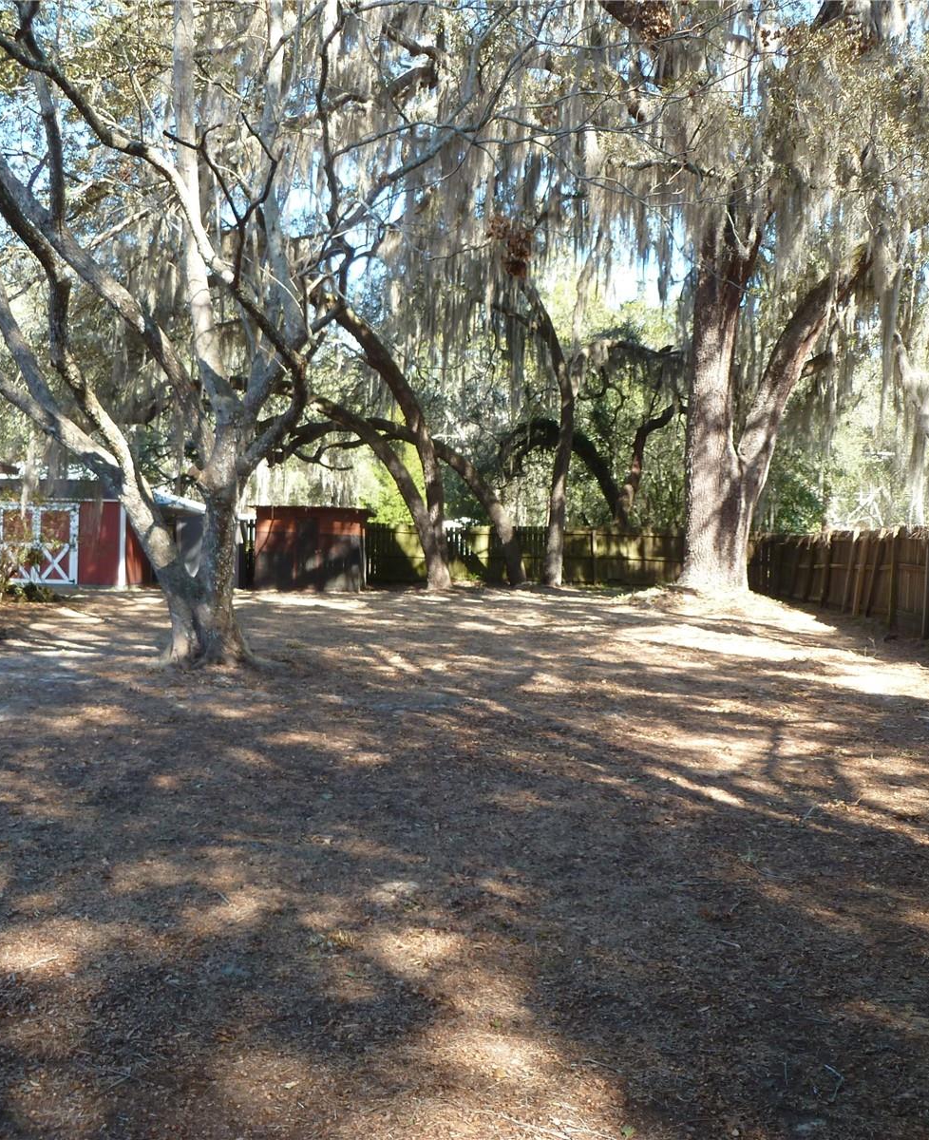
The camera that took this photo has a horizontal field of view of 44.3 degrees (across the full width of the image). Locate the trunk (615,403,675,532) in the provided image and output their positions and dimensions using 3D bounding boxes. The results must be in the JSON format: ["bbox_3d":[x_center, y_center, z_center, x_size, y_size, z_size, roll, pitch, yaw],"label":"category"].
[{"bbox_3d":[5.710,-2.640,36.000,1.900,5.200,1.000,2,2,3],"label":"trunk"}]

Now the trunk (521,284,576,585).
[{"bbox_3d":[2.275,-3.652,30.800,1.400,8.100,1.000,2,2,3],"label":"trunk"}]

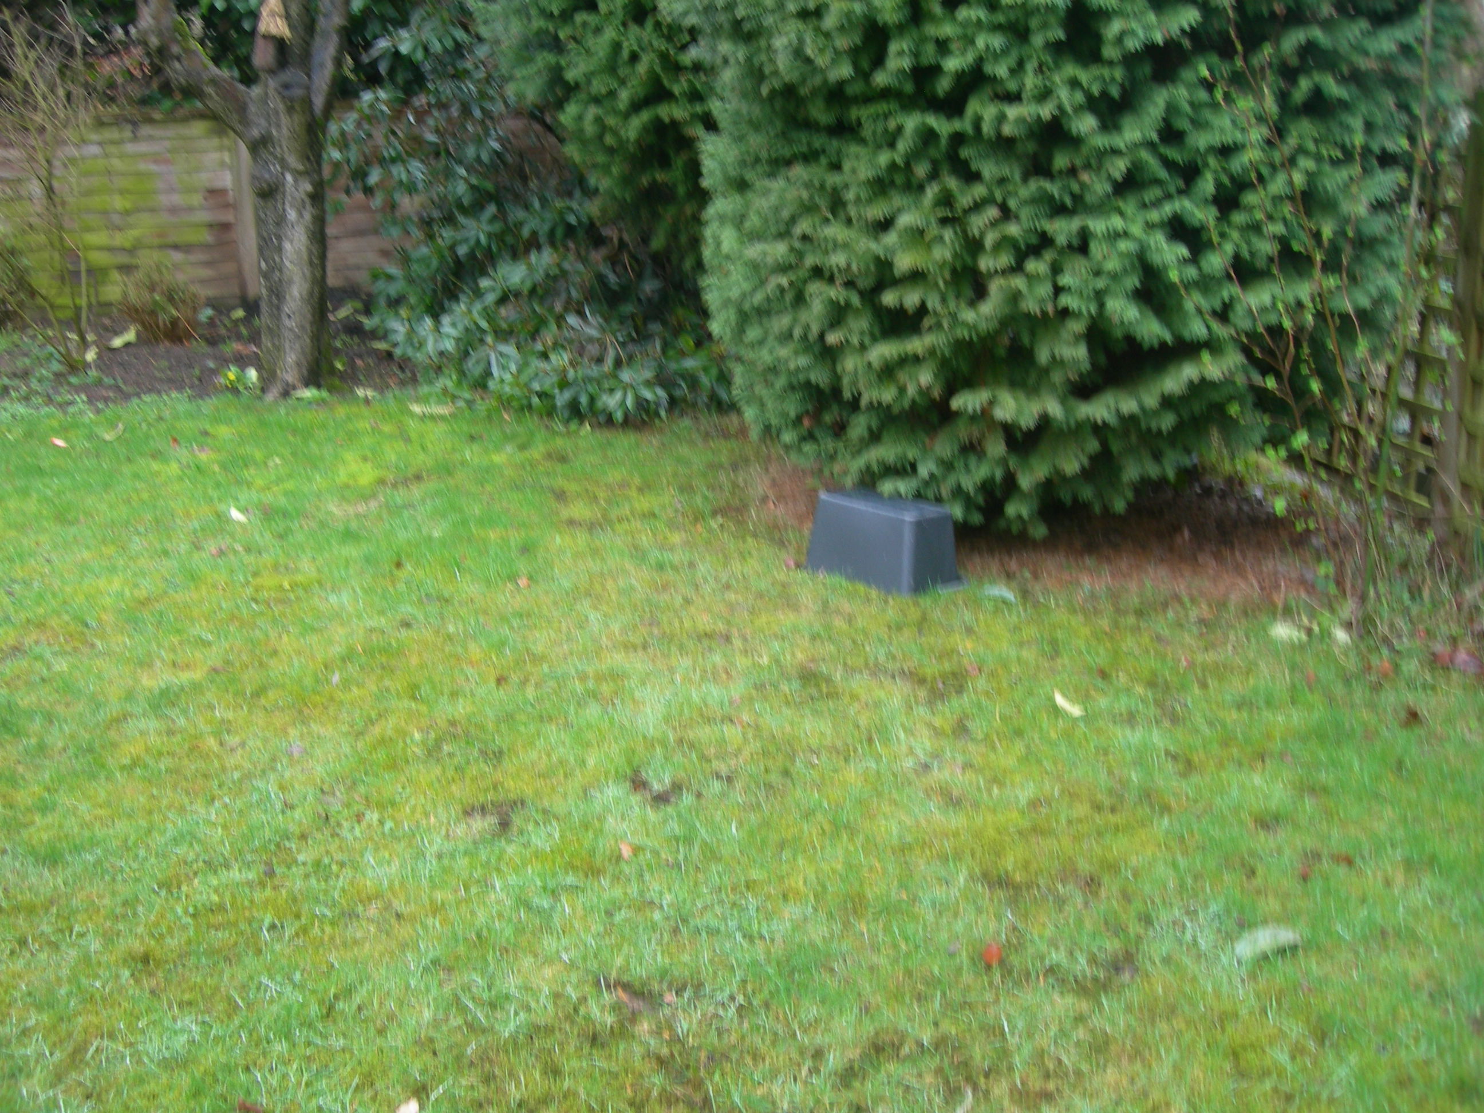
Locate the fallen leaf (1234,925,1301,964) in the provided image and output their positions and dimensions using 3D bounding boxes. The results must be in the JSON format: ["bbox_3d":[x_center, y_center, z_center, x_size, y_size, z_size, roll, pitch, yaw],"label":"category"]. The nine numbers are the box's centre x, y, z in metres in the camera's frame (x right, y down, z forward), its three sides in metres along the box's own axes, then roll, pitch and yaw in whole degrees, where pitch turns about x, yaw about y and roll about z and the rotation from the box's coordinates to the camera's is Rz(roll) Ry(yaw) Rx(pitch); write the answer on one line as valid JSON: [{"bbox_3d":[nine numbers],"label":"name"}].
[{"bbox_3d":[0.876,0.645,2.713,0.118,0.028,0.045,-7,18,-24],"label":"fallen leaf"}]

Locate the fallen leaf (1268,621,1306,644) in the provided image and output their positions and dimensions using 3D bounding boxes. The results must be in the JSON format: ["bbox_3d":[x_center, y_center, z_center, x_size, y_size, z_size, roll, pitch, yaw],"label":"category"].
[{"bbox_3d":[1.418,0.198,4.241,0.100,0.030,0.055,3,17,11],"label":"fallen leaf"}]

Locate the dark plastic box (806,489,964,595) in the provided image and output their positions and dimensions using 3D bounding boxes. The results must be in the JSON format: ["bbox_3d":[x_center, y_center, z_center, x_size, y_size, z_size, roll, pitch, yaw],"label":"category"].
[{"bbox_3d":[0.412,-0.049,4.756,0.410,0.225,0.255,16,22,41],"label":"dark plastic box"}]

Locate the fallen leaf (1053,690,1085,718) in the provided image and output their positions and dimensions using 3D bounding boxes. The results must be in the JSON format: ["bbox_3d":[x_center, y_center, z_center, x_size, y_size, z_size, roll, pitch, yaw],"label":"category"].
[{"bbox_3d":[0.753,0.340,3.753,0.033,0.030,0.098,-14,22,-40],"label":"fallen leaf"}]

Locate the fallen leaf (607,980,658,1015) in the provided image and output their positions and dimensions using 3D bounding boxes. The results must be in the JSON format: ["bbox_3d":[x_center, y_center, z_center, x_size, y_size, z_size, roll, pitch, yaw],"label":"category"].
[{"bbox_3d":[-0.173,0.693,2.563,0.040,0.022,0.105,-13,21,-38],"label":"fallen leaf"}]

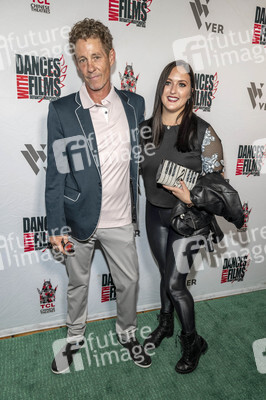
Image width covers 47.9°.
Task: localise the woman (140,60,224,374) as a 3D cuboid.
[{"bbox_3d":[0.254,0.145,1.658,0.520,1.670,0.420,9,16,24],"label":"woman"}]

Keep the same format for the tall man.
[{"bbox_3d":[-0.133,0.061,1.599,0.620,1.830,0.400,-1,15,-12],"label":"tall man"}]

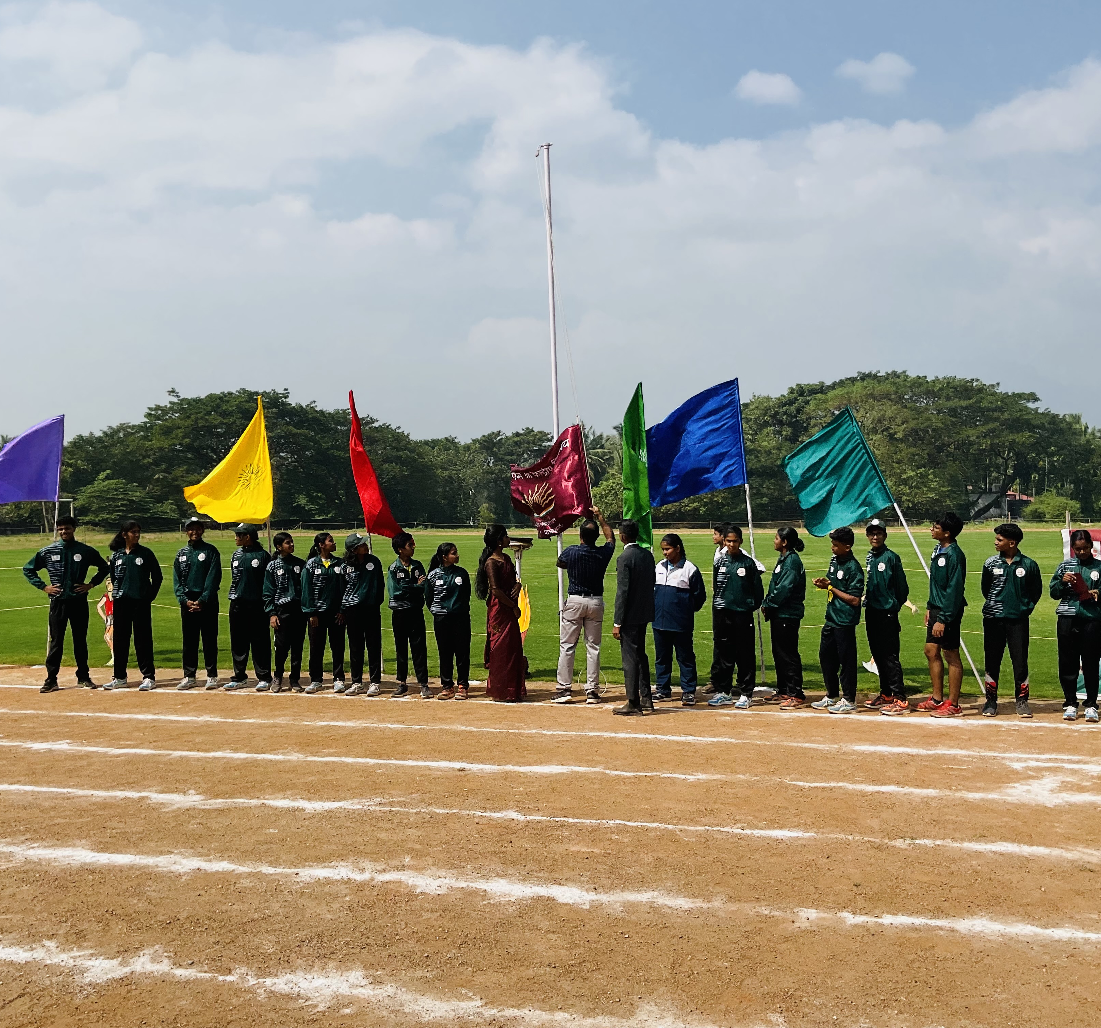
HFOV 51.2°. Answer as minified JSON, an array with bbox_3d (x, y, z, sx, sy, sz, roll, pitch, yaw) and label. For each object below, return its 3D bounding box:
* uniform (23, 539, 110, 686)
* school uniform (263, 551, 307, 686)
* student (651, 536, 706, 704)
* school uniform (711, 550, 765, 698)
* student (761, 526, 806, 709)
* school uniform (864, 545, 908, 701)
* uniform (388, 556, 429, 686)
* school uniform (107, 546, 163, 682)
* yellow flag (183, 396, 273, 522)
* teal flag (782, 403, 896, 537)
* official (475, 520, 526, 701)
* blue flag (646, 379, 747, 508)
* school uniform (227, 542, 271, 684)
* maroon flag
[{"bbox_3d":[-4.911,1.000,11.650,0.850,1.460,0.320,-1,0,-22],"label":"uniform"},{"bbox_3d":[-2.626,1.037,11.400,0.410,1.330,0.280,-1,0,-30],"label":"school uniform"},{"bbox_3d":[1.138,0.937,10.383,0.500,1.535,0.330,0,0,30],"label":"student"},{"bbox_3d":[1.670,0.981,10.264,0.440,1.321,0.280,0,0,30],"label":"school uniform"},{"bbox_3d":[2.077,0.905,10.240,0.300,1.590,0.420,-1,0,-25],"label":"student"},{"bbox_3d":[2.899,0.940,9.930,0.280,1.330,0.420,-1,0,-34],"label":"school uniform"},{"bbox_3d":[-1.364,1.026,11.000,0.380,1.241,0.270,0,0,-25],"label":"uniform"},{"bbox_3d":[-4.166,0.997,11.498,0.480,1.362,0.280,-1,0,5],"label":"school uniform"},{"bbox_3d":[-3.627,-0.620,12.900,1.000,1.420,0.400,0,0,-3],"label":"yellow flag"},{"bbox_3d":[2.600,-0.367,10.500,0.770,1.020,0.200,-24,0,5],"label":"teal flag"},{"bbox_3d":[-0.451,0.906,10.627,0.380,1.624,0.430,-1,0,20],"label":"official"},{"bbox_3d":[1.433,-0.690,11.300,1.030,1.270,0.350,-1,0,0],"label":"blue flag"},{"bbox_3d":[-2.984,0.988,11.387,0.430,1.412,0.270,-1,0,10],"label":"school uniform"},{"bbox_3d":[-0.015,-0.302,10.600,0.740,1.000,0.280,-9,0,5],"label":"maroon flag"}]

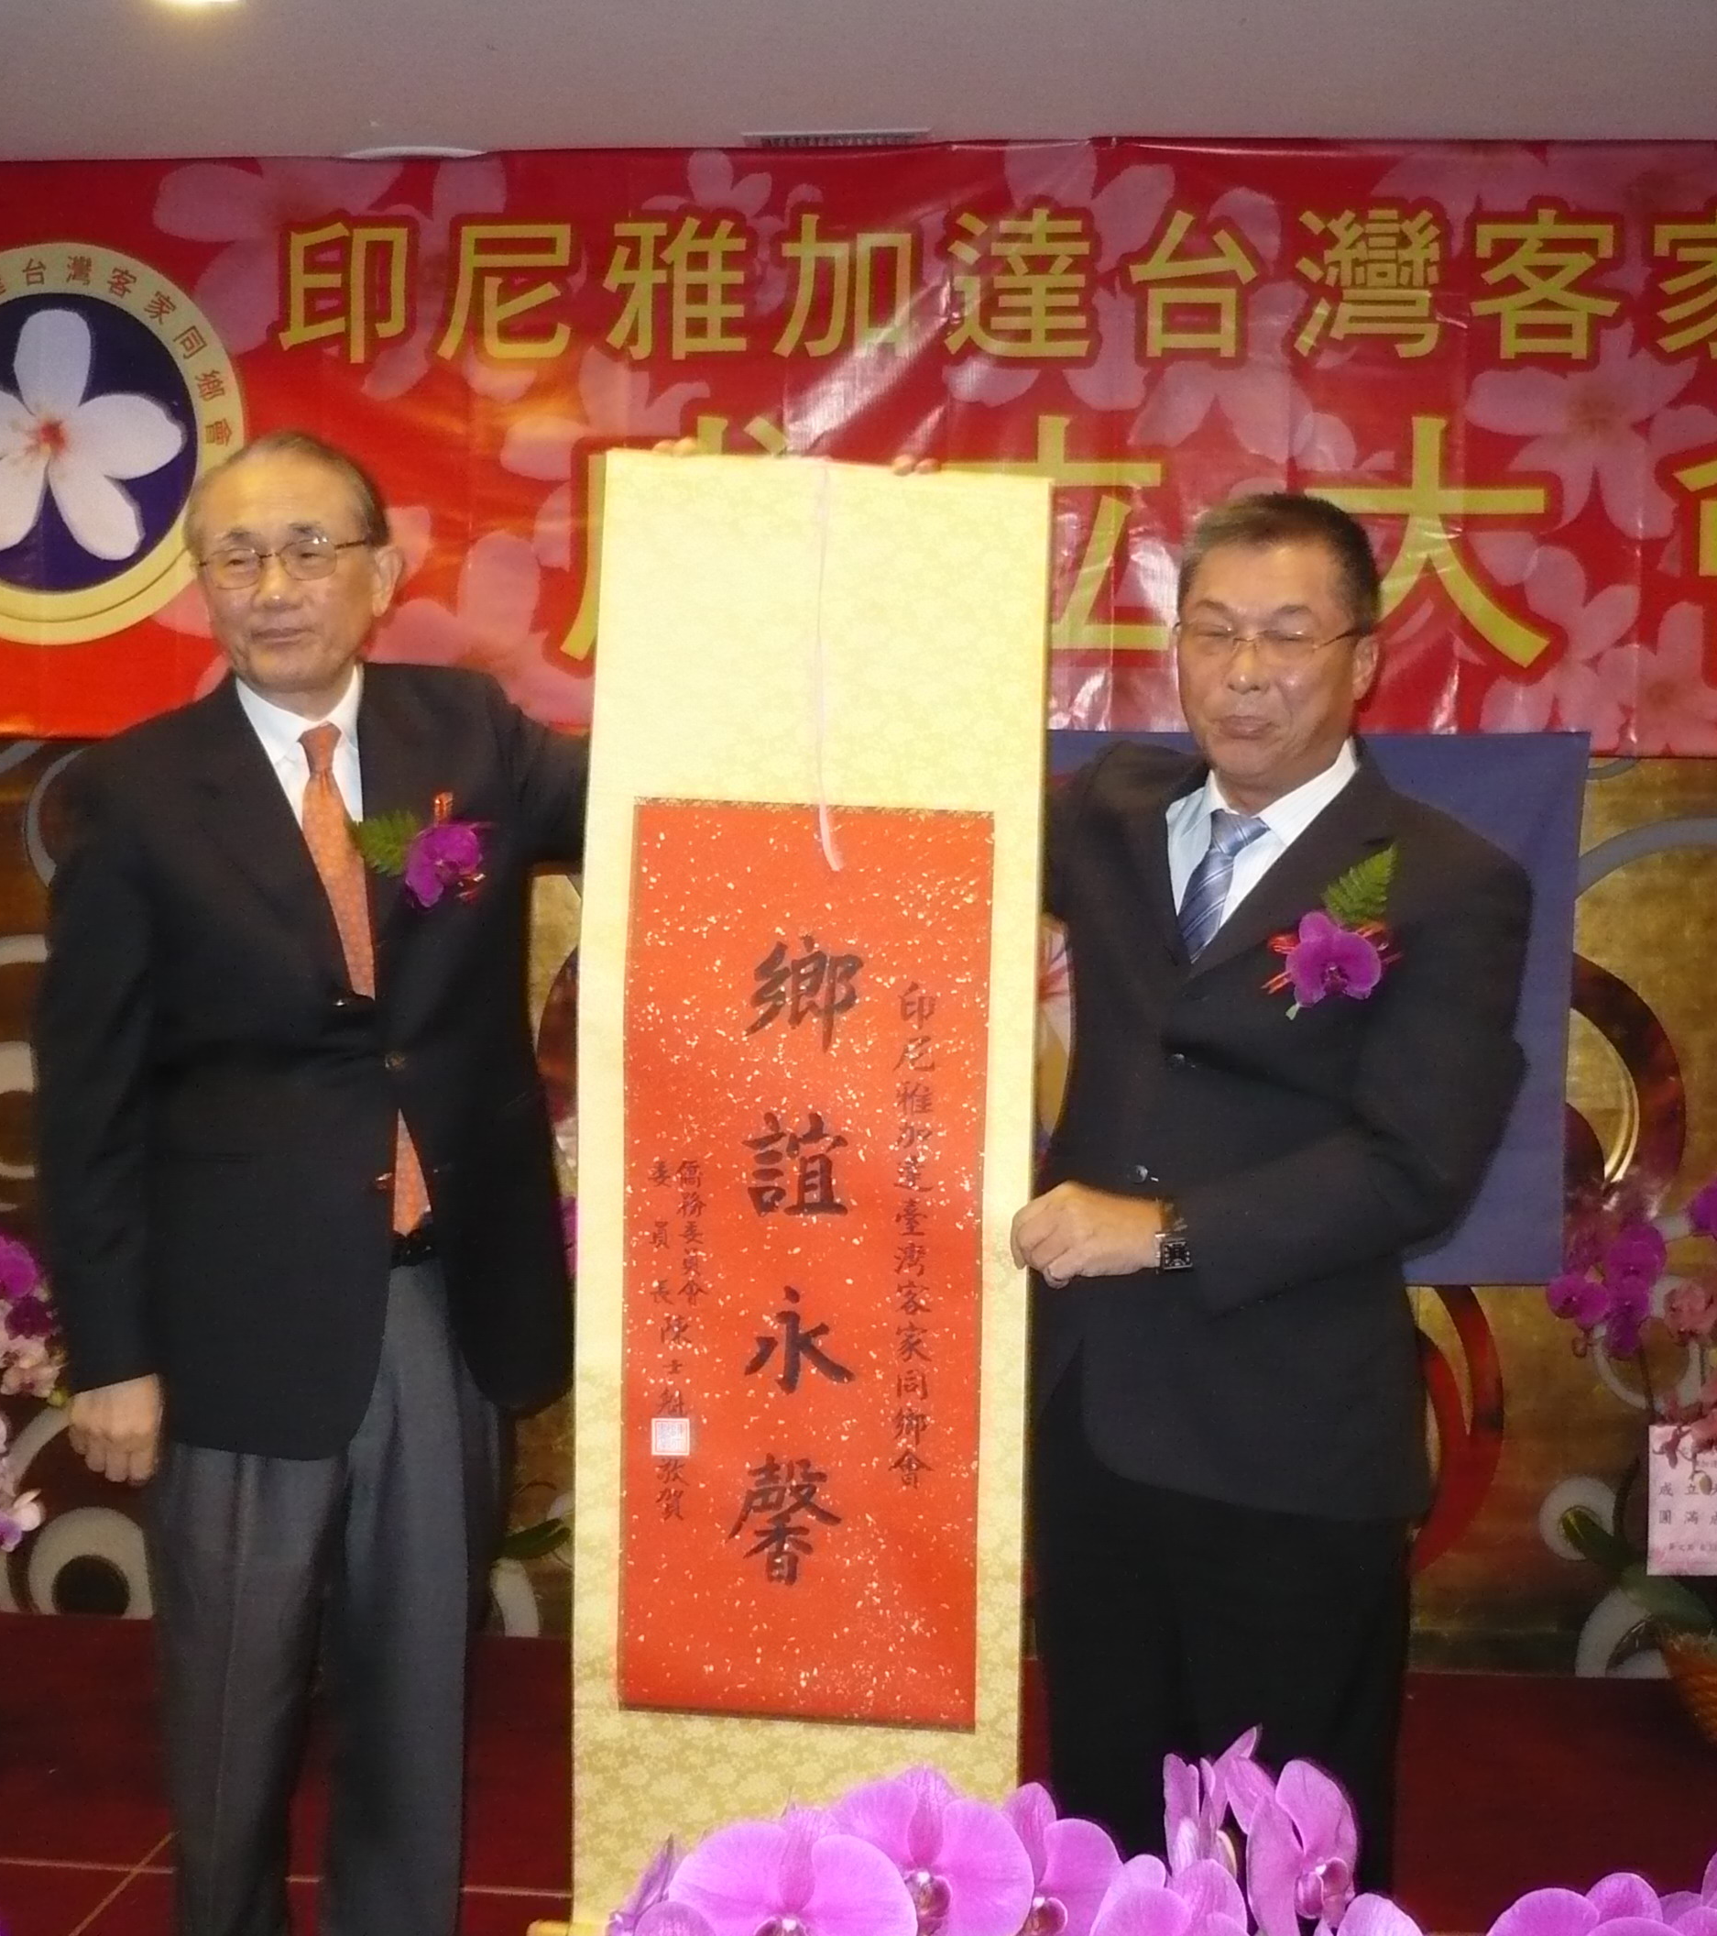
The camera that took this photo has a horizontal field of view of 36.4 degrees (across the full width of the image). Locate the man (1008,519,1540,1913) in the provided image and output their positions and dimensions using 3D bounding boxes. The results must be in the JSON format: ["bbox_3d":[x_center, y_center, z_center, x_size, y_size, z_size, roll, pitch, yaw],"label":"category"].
[{"bbox_3d":[0.369,0.408,2.350,0.510,1.690,0.380,2,2,30],"label":"man"}]

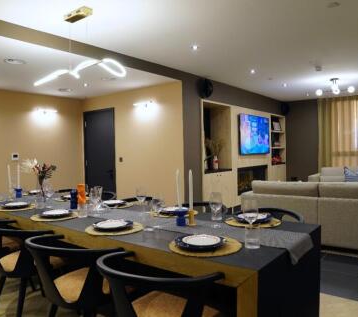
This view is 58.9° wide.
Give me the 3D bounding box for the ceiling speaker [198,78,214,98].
[{"bbox_3d":[0.447,-1.176,5.353,0.160,0.340,0.330,0,2,38],"label":"ceiling speaker"}]

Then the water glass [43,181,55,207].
[{"bbox_3d":[-1.262,0.352,3.078,0.090,0.245,0.090,0,2,39],"label":"water glass"}]

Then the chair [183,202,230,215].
[{"bbox_3d":[0.196,0.811,2.893,0.580,0.725,0.540,0,2,38],"label":"chair"}]

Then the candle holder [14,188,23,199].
[{"bbox_3d":[-1.935,0.417,3.820,0.100,0.108,0.100,0,2,39],"label":"candle holder"}]

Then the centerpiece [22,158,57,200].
[{"bbox_3d":[-1.502,0.227,3.407,0.380,0.465,0.320,-2,2,-24],"label":"centerpiece"}]

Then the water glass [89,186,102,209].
[{"bbox_3d":[-0.721,0.358,2.744,0.088,0.225,0.088,0,2,39],"label":"water glass"}]

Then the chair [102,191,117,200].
[{"bbox_3d":[-0.904,0.823,3.855,0.570,0.750,0.540,0,2,39],"label":"chair"}]

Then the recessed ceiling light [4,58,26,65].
[{"bbox_3d":[-1.954,-1.152,3.767,0.220,0.040,0.220,0,2,39],"label":"recessed ceiling light"}]

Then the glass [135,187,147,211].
[{"bbox_3d":[-0.322,0.345,2.726,0.095,0.215,0.095,-2,2,-7],"label":"glass"}]

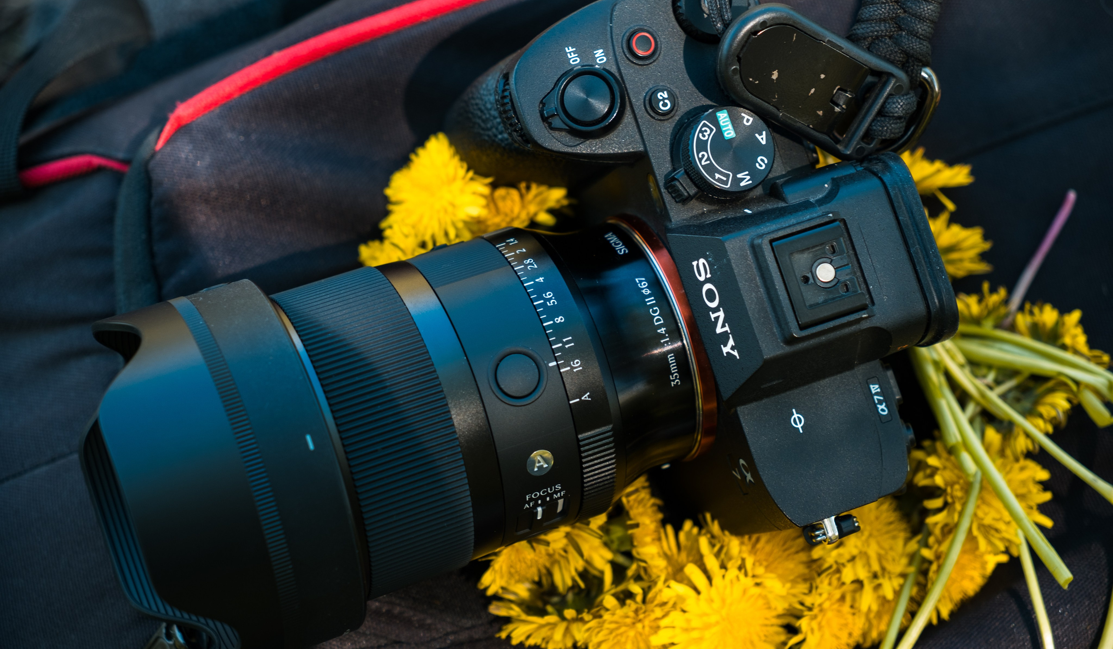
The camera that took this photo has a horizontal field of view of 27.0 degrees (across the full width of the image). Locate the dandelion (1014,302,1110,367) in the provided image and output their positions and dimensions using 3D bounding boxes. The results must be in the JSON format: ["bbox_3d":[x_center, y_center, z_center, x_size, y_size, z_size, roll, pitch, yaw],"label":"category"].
[{"bbox_3d":[0.134,0.003,0.616,0.027,0.020,0.023,-18,87,-18],"label":"dandelion"}]

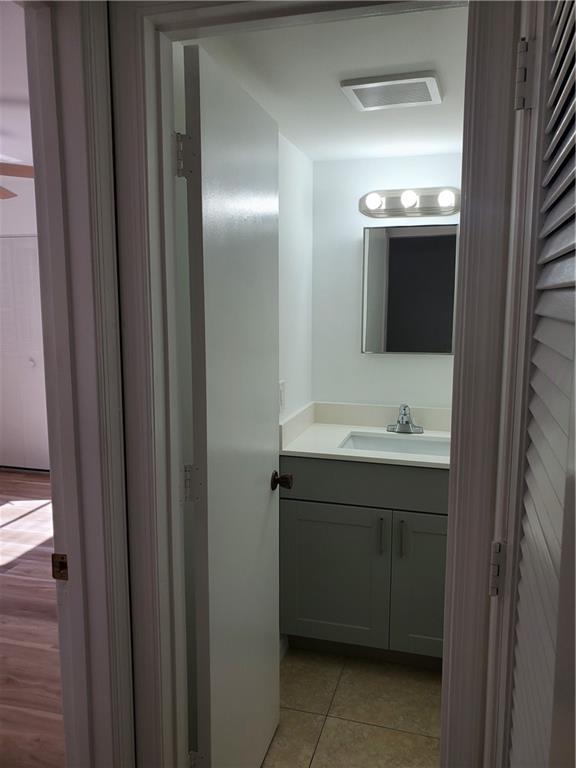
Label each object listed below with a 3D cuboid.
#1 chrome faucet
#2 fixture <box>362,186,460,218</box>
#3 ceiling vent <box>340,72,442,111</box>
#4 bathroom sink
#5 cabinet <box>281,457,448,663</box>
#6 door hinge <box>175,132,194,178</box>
[{"bbox_3d":[0.520,0.158,2.559,0.164,0.132,0.130,2,8,16],"label":"chrome faucet"},{"bbox_3d":[0.528,-0.789,2.491,0.457,0.119,0.130,2,8,16],"label":"fixture"},{"bbox_3d":[0.323,-0.875,1.742,0.265,0.022,0.240,2,8,16],"label":"ceiling vent"},{"bbox_3d":[0.469,0.317,2.405,0.475,0.145,0.325,2,8,16],"label":"bathroom sink"},{"bbox_3d":[0.483,0.700,2.493,0.910,0.885,0.545,2,8,16],"label":"cabinet"},{"bbox_3d":[-0.230,-0.505,1.266,0.046,0.092,0.028,2,8,16],"label":"door hinge"}]

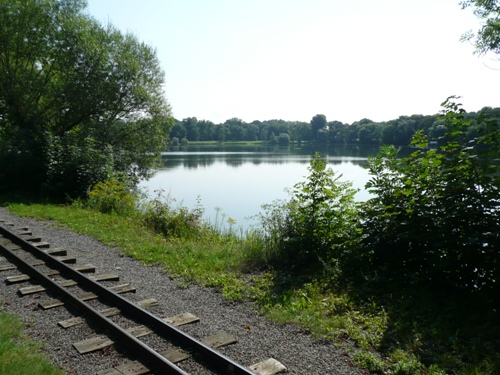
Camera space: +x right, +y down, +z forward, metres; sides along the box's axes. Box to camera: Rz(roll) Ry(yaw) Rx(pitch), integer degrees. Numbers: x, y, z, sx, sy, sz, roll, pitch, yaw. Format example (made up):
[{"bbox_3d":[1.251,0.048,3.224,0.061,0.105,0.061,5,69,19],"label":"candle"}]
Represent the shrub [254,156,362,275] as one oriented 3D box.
[{"bbox_3d":[0.893,0.360,6.500,1.450,1.720,1.400,0,6,0],"label":"shrub"}]

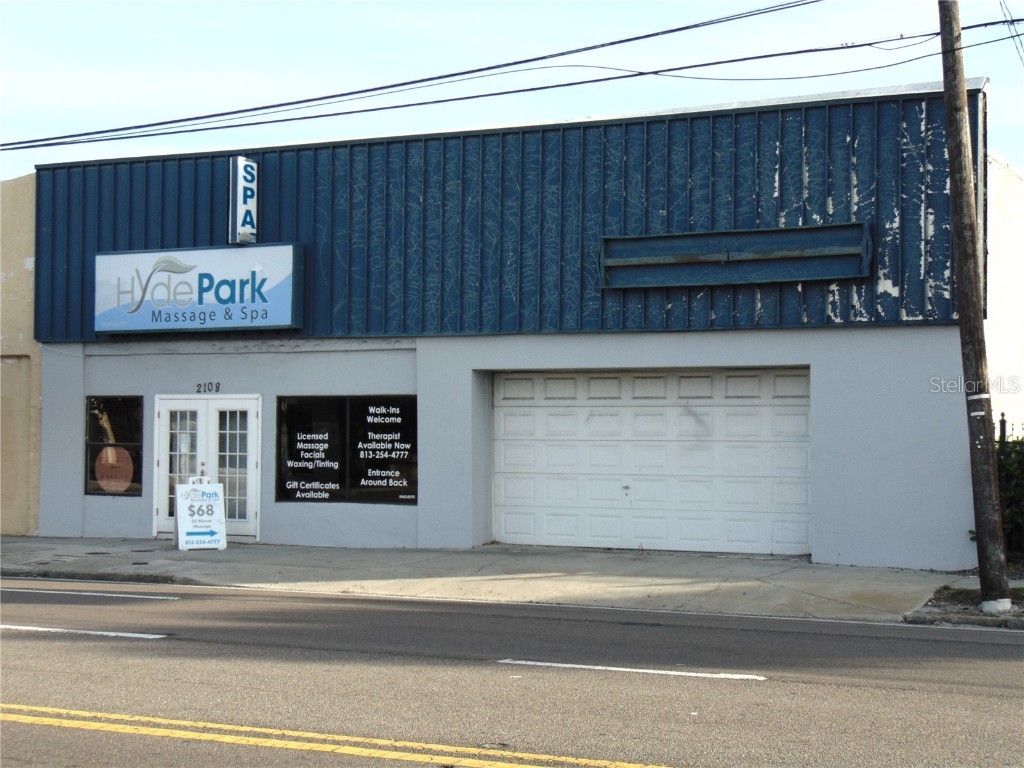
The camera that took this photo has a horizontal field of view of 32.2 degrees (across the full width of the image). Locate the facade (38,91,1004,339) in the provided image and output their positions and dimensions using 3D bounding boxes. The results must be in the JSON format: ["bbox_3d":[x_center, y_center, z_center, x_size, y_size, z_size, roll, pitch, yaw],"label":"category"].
[{"bbox_3d":[-0.895,-2.090,24.714,14.793,2.788,0.250,0,-2,27],"label":"facade"}]

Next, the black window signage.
[{"bbox_3d":[-2.381,0.949,25.627,2.436,1.561,0.060,0,-2,27],"label":"black window signage"}]

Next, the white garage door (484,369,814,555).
[{"bbox_3d":[1.863,1.009,24.056,4.709,2.438,0.080,0,-2,27],"label":"white garage door"}]

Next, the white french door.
[{"bbox_3d":[-4.575,1.246,26.712,1.976,2.162,0.120,0,-2,27],"label":"white french door"}]

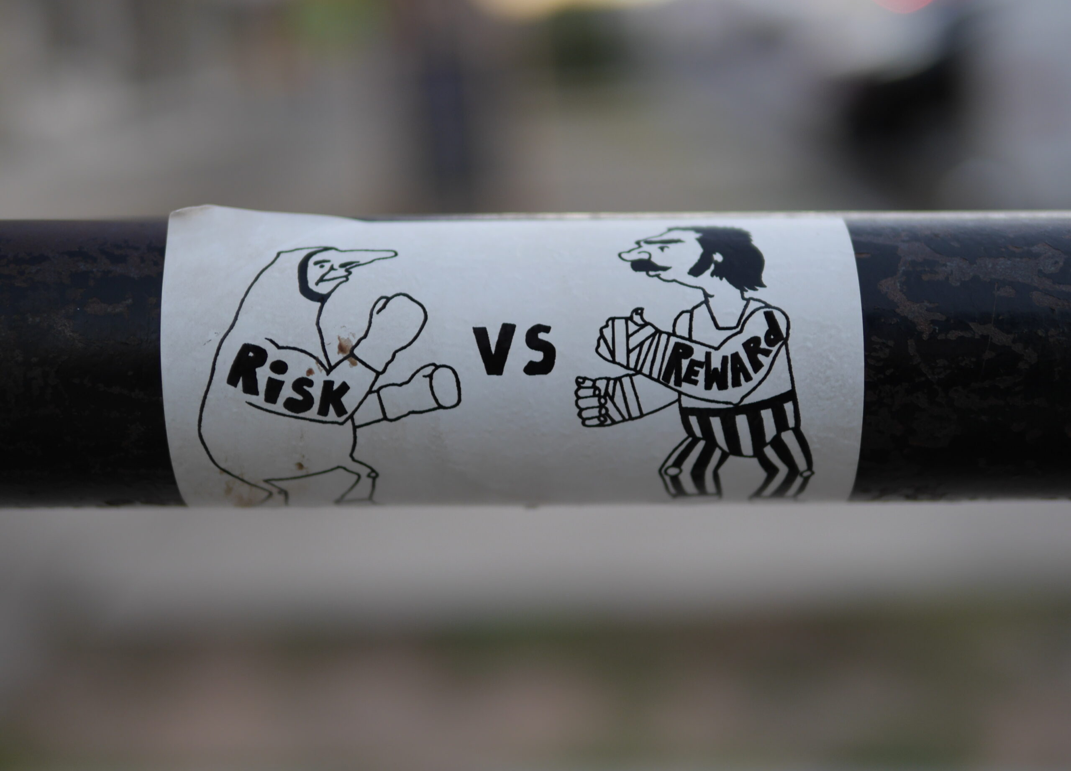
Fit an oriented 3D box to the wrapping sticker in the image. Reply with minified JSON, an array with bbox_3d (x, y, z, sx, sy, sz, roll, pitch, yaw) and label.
[{"bbox_3d":[-0.004,-0.002,0.249,0.106,0.048,0.031,-1,13,0],"label":"wrapping sticker"}]

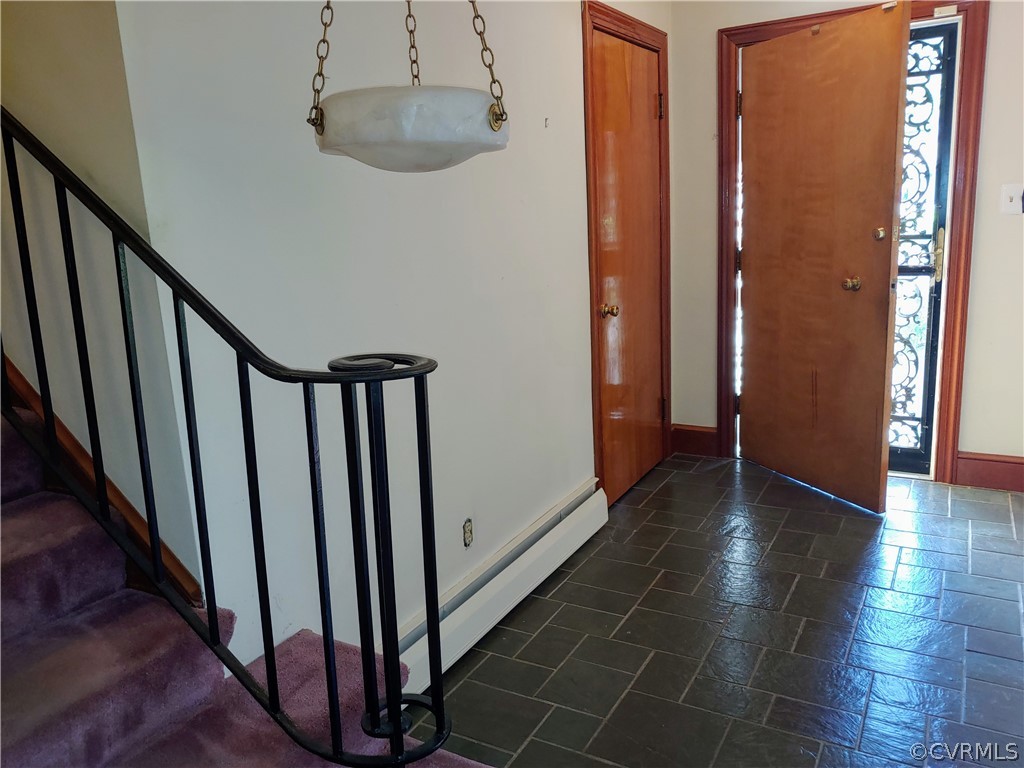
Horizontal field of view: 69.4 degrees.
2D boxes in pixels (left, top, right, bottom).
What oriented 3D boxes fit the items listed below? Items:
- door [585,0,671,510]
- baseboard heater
[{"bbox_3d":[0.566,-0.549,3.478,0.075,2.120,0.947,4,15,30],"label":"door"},{"bbox_3d":[0.021,0.661,2.623,0.075,0.193,1.485,4,15,30],"label":"baseboard heater"}]

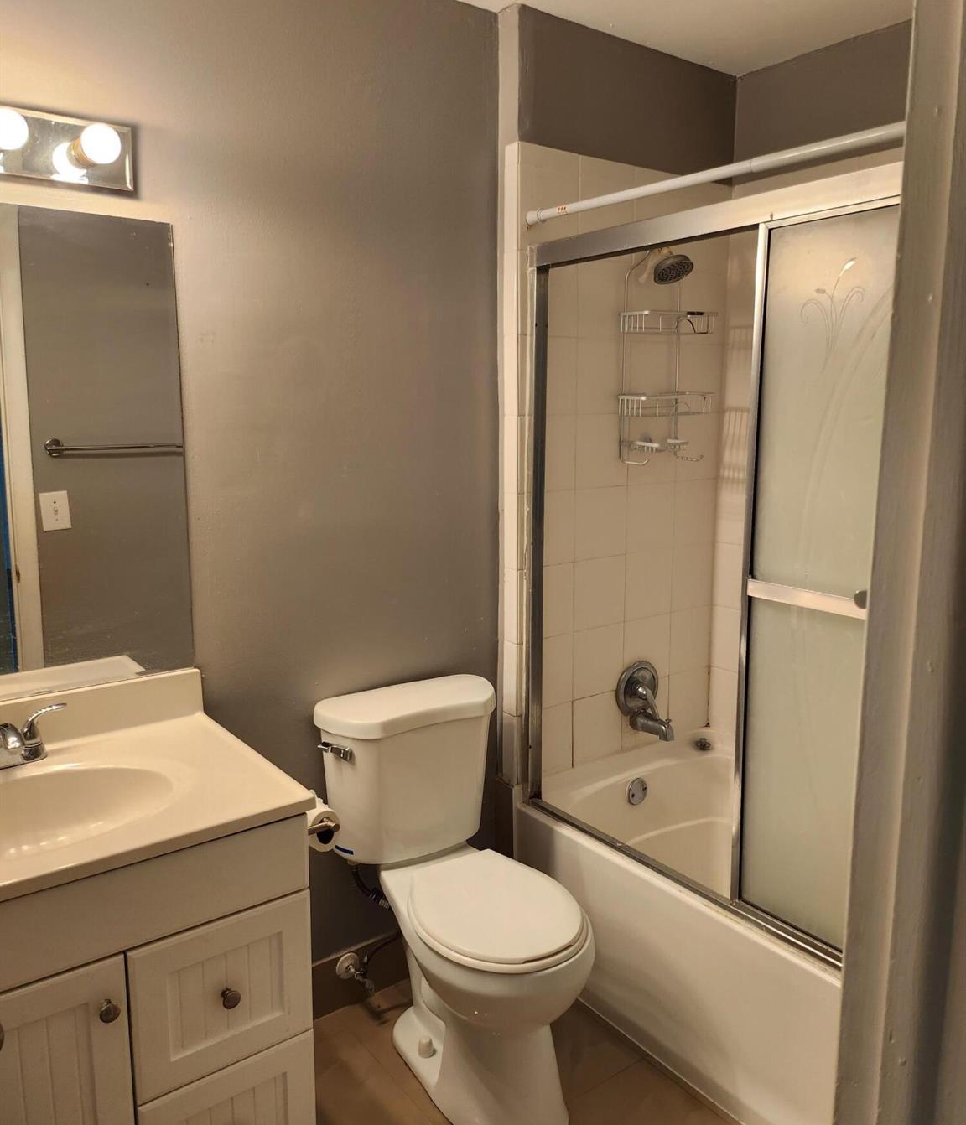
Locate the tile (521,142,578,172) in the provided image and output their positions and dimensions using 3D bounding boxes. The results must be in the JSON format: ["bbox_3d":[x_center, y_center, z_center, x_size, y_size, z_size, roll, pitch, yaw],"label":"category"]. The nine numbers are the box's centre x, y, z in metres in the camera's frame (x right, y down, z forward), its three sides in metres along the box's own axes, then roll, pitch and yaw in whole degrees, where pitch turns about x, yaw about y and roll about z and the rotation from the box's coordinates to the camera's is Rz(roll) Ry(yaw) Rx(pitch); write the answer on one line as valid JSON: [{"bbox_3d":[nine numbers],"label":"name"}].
[{"bbox_3d":[0.165,-0.999,2.214,0.194,0.051,0.010,-7,12,-36],"label":"tile"}]

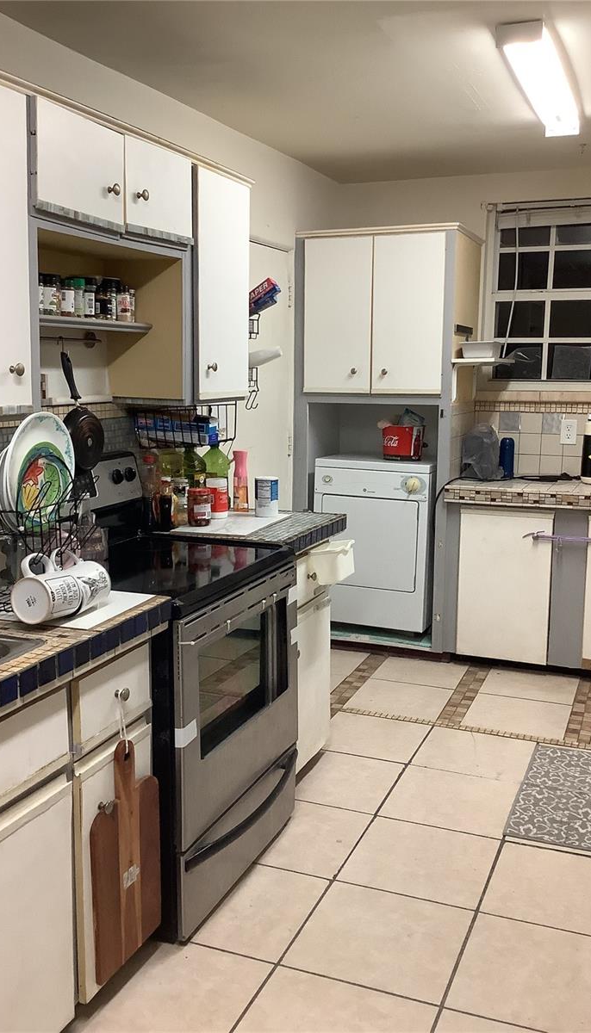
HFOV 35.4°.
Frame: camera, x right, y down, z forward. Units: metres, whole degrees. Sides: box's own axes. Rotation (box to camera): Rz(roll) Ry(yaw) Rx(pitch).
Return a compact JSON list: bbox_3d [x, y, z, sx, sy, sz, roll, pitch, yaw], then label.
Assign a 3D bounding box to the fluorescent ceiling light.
[{"bbox_3d":[0.876,-1.501,3.248,0.132,0.055,1.199,4,10,21],"label":"fluorescent ceiling light"}]

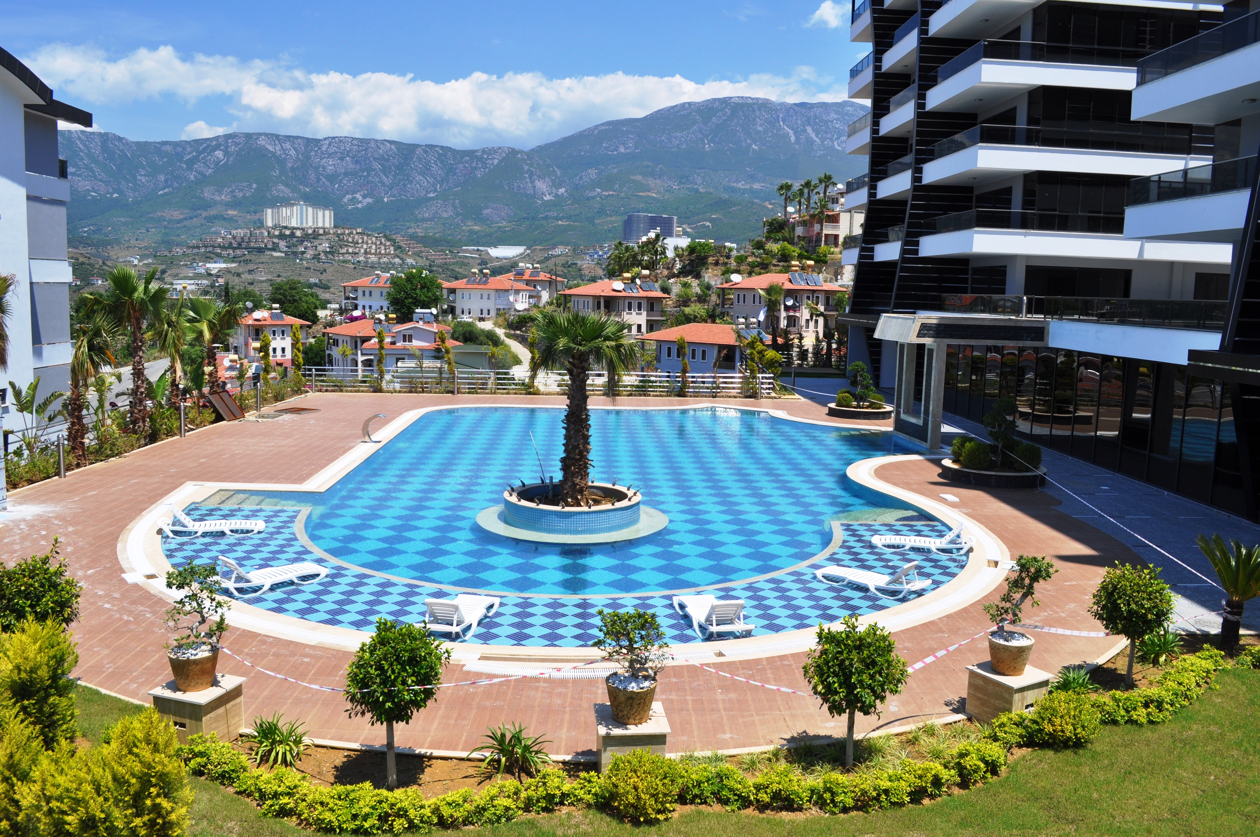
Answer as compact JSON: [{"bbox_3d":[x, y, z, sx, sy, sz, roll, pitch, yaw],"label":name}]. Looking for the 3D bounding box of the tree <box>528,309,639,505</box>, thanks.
[{"bbox_3d":[-0.937,-0.253,19.105,2.320,4.000,2.320,1,8,-3],"label":"tree"}]

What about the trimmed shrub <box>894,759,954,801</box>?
[{"bbox_3d":[2.692,3.305,8.633,0.560,0.360,0.460,-2,9,-24],"label":"trimmed shrub"}]

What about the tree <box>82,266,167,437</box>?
[{"bbox_3d":[-14.137,-1.701,26.485,2.100,4.800,2.100,-2,8,-28],"label":"tree"}]

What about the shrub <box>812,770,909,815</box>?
[{"bbox_3d":[2.045,3.314,8.361,0.880,0.360,0.450,0,8,-15],"label":"shrub"}]

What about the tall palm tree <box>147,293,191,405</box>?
[{"bbox_3d":[-14.575,-1.808,29.931,1.300,4.100,1.300,-2,8,-26],"label":"tall palm tree"}]

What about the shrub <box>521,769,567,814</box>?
[{"bbox_3d":[-0.752,3.243,8.236,0.420,0.370,0.420,0,8,-14],"label":"shrub"}]

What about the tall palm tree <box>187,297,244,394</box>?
[{"bbox_3d":[-13.159,-1.843,29.977,1.829,3.882,1.829,-2,9,-24],"label":"tall palm tree"}]

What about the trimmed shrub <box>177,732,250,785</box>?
[{"bbox_3d":[-3.797,3.097,8.606,0.660,0.420,0.480,4,8,19],"label":"trimmed shrub"}]

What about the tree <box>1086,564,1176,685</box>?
[{"bbox_3d":[5.983,2.492,11.324,0.930,1.490,0.930,6,8,29],"label":"tree"}]

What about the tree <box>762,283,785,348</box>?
[{"bbox_3d":[8.438,-5.429,55.235,1.449,4.936,1.449,3,8,9],"label":"tree"}]

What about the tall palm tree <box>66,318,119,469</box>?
[{"bbox_3d":[-12.900,-0.579,22.783,1.200,3.560,1.200,-2,8,-29],"label":"tall palm tree"}]

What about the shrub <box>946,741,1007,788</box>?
[{"bbox_3d":[3.302,3.277,8.990,0.507,0.370,0.507,4,8,22],"label":"shrub"}]

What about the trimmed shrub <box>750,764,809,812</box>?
[{"bbox_3d":[1.346,3.297,8.474,0.516,0.350,0.516,3,7,10],"label":"trimmed shrub"}]

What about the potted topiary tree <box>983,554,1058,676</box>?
[{"bbox_3d":[4.223,2.132,10.273,0.750,1.260,0.650,5,8,23],"label":"potted topiary tree"}]

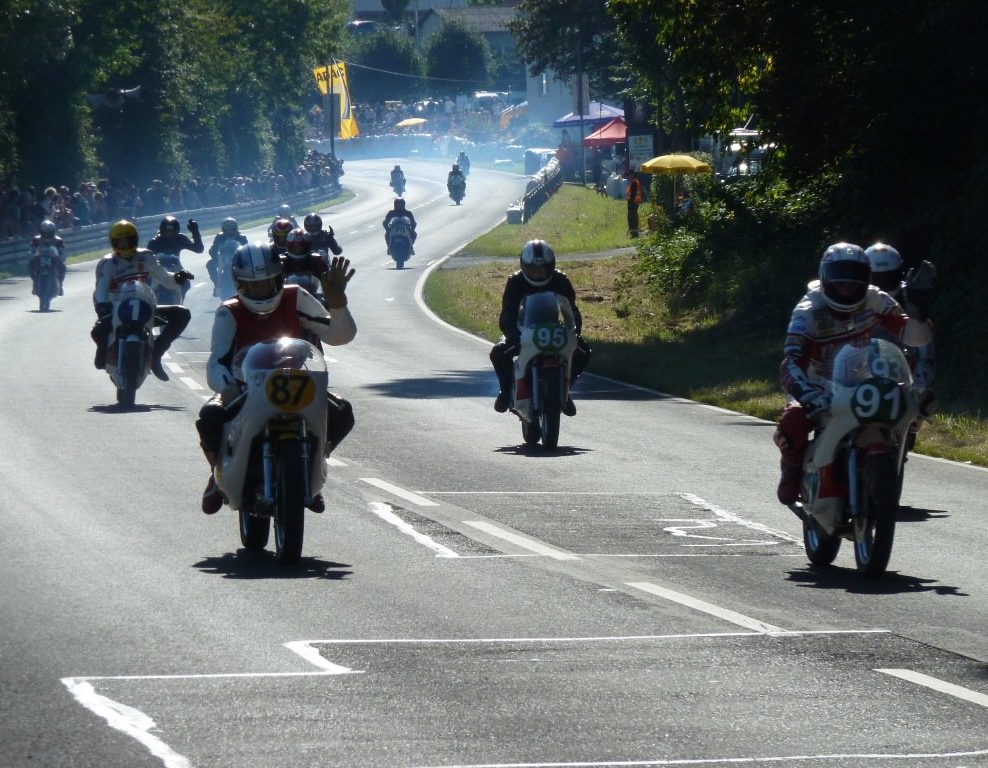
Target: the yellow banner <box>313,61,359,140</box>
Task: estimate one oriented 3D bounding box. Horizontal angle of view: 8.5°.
[{"bbox_3d":[-6.744,-12.139,285.000,1.500,3.200,0.350,-15,2,0],"label":"yellow banner"}]

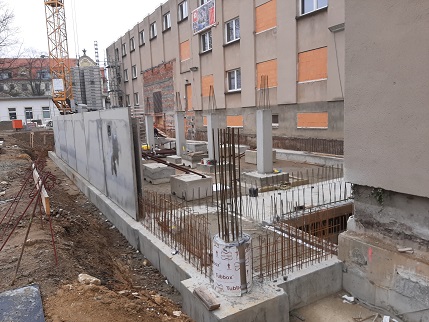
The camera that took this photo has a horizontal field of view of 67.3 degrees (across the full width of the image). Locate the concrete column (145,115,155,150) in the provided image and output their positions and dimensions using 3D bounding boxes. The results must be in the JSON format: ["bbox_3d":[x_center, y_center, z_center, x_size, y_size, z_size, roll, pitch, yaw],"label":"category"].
[{"bbox_3d":[-4.344,-1.899,21.920,0.378,2.341,0.378,-7,10,-31],"label":"concrete column"}]

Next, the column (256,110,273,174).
[{"bbox_3d":[1.856,-0.714,11.874,0.400,2.300,0.400,-7,9,-31],"label":"column"}]

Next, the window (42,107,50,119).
[{"bbox_3d":[-20.642,-5.898,39.600,0.920,1.400,0.160,-5,8,-17],"label":"window"}]

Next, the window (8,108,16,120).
[{"bbox_3d":[-23.816,-5.482,38.000,0.870,1.360,0.130,-3,8,-3],"label":"window"}]

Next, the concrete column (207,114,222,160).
[{"bbox_3d":[-0.036,-1.189,15.841,0.390,2.280,0.390,-7,9,-31],"label":"concrete column"}]

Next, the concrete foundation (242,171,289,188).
[{"bbox_3d":[1.847,0.633,11.703,1.284,0.334,1.090,-7,9,-31],"label":"concrete foundation"}]

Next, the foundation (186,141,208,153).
[{"bbox_3d":[-1.240,-0.809,21.828,0.929,0.619,1.218,-7,10,-31],"label":"foundation"}]

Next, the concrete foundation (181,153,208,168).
[{"bbox_3d":[-1.023,-0.041,16.501,0.913,0.604,1.218,-7,10,-31],"label":"concrete foundation"}]

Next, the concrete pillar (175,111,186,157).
[{"bbox_3d":[-1.883,-1.456,17.945,0.378,2.415,0.378,-7,10,-31],"label":"concrete pillar"}]

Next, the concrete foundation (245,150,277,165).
[{"bbox_3d":[2.374,-0.217,16.536,1.151,0.625,1.066,-7,9,-31],"label":"concrete foundation"}]

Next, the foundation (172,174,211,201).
[{"bbox_3d":[-0.753,0.817,10.483,0.901,0.606,1.158,-7,10,-31],"label":"foundation"}]

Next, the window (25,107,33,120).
[{"bbox_3d":[-22.398,-5.748,39.000,0.920,1.420,0.160,-5,8,-17],"label":"window"}]

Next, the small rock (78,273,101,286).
[{"bbox_3d":[-1.314,1.231,3.369,0.210,0.090,0.120,-6,9,-23],"label":"small rock"}]

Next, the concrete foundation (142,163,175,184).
[{"bbox_3d":[-2.203,0.490,12.926,0.910,0.603,1.152,-7,9,-31],"label":"concrete foundation"}]

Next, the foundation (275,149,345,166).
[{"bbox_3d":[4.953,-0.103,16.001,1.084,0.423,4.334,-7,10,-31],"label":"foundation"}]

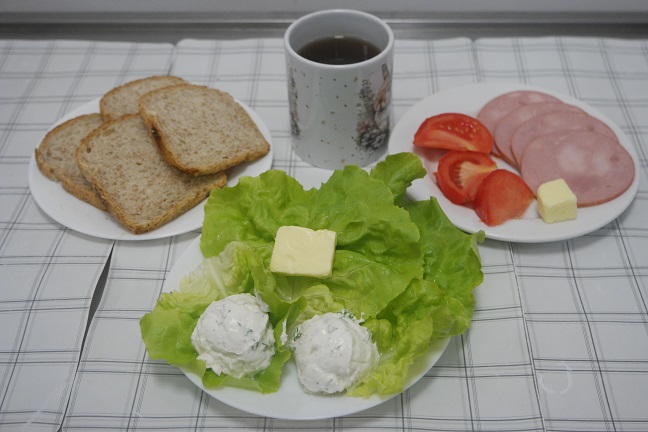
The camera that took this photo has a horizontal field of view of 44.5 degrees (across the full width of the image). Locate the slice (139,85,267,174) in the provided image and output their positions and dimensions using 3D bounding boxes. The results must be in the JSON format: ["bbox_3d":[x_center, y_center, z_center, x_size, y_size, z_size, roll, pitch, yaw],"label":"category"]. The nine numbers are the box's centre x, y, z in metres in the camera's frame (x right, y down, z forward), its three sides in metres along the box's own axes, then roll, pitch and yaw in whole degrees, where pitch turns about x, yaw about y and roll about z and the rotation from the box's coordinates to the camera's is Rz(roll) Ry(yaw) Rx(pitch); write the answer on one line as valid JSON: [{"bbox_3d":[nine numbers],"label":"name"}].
[{"bbox_3d":[-0.093,-0.069,0.621,0.074,0.011,0.105,-15,48,-25],"label":"slice"}]

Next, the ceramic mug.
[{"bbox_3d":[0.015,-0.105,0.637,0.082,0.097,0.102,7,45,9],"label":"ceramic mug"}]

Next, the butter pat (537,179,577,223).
[{"bbox_3d":[0.169,-0.009,0.574,0.021,0.021,0.021,-13,44,-2],"label":"butter pat"}]

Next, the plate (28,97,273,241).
[{"bbox_3d":[-0.135,-0.041,0.630,0.188,0.020,0.188,-1,45,1],"label":"plate"}]

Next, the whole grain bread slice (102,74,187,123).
[{"bbox_3d":[-0.136,-0.074,0.645,0.078,0.011,0.105,-16,52,-14],"label":"whole grain bread slice"}]

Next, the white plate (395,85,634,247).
[{"bbox_3d":[0.148,-0.042,0.624,0.190,0.020,0.190,-1,45,1],"label":"white plate"}]

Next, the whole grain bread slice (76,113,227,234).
[{"bbox_3d":[-0.136,-0.036,0.602,0.082,0.011,0.105,-32,62,-30],"label":"whole grain bread slice"}]

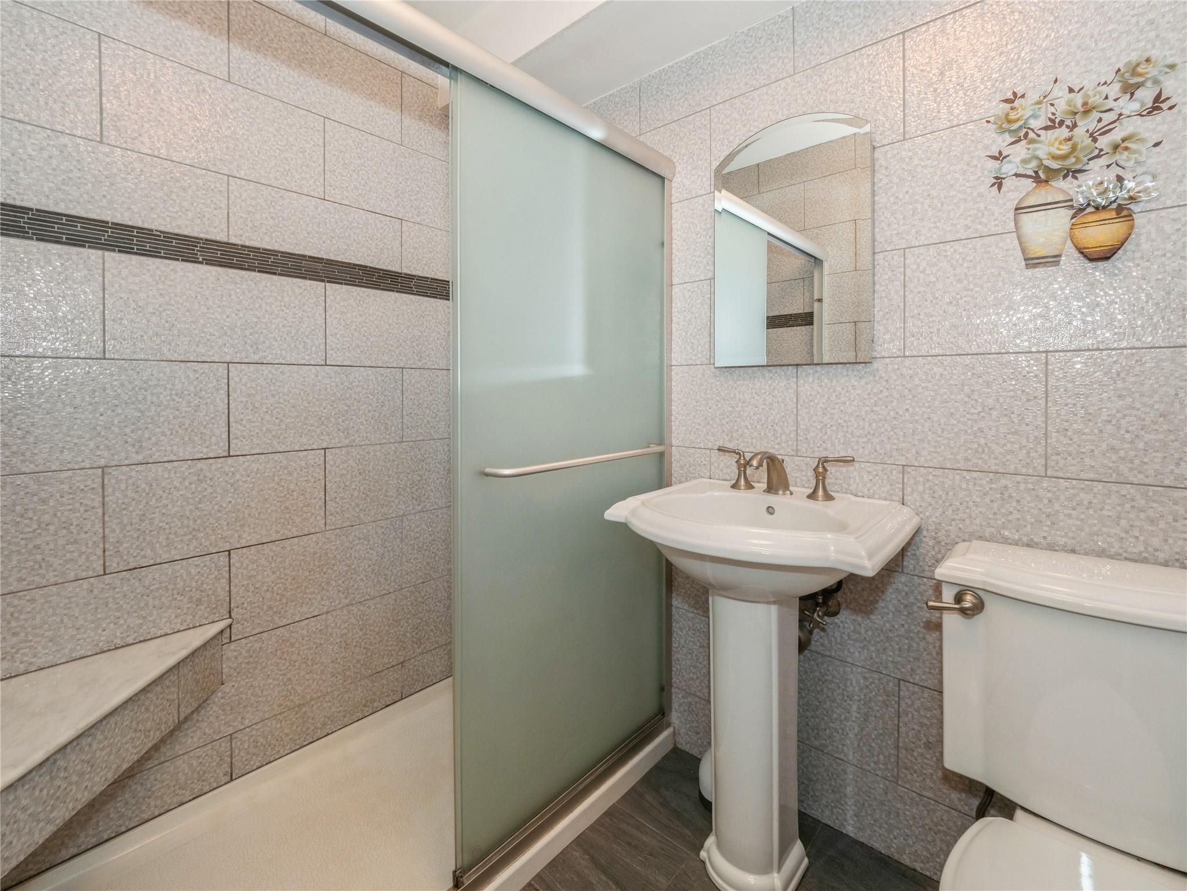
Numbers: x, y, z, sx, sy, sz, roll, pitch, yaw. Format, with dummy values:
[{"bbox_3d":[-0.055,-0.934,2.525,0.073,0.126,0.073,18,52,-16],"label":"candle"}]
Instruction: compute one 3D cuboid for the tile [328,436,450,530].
[{"bbox_3d":[-0.683,0.121,1.711,0.010,0.265,0.497,0,3,44],"label":"tile"}]

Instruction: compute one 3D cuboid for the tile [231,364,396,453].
[{"bbox_3d":[-0.855,-0.120,1.531,0.010,0.265,0.497,0,3,44],"label":"tile"}]

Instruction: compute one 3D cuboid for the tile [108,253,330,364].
[{"bbox_3d":[-1.026,-0.363,1.351,0.010,0.268,0.497,0,3,44],"label":"tile"}]

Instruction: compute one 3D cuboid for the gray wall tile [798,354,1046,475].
[{"bbox_3d":[0.755,-0.083,1.165,0.499,0.258,0.010,2,4,38],"label":"gray wall tile"}]

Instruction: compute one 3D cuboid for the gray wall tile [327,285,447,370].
[{"bbox_3d":[-0.682,-0.405,1.708,0.010,0.268,0.497,0,3,44],"label":"gray wall tile"}]

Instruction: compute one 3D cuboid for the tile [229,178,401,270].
[{"bbox_3d":[-0.854,-0.684,1.528,0.010,0.186,0.497,0,3,44],"label":"tile"}]

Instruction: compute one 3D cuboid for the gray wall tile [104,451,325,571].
[{"bbox_3d":[-1.027,0.163,1.355,0.010,0.265,0.497,0,3,44],"label":"gray wall tile"}]

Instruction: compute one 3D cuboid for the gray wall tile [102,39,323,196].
[{"bbox_3d":[-1.025,-0.886,1.348,0.010,0.265,0.497,0,3,44],"label":"gray wall tile"}]

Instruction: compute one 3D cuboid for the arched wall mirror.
[{"bbox_3d":[0.531,-0.548,1.314,0.411,0.658,0.030,2,4,38],"label":"arched wall mirror"}]

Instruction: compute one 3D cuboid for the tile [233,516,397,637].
[{"bbox_3d":[-0.850,0.400,1.525,0.010,0.258,0.491,3,4,42],"label":"tile"}]

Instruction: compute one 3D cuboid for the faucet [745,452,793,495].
[{"bbox_3d":[0.444,0.072,1.218,0.071,0.118,0.194,2,4,38],"label":"faucet"}]

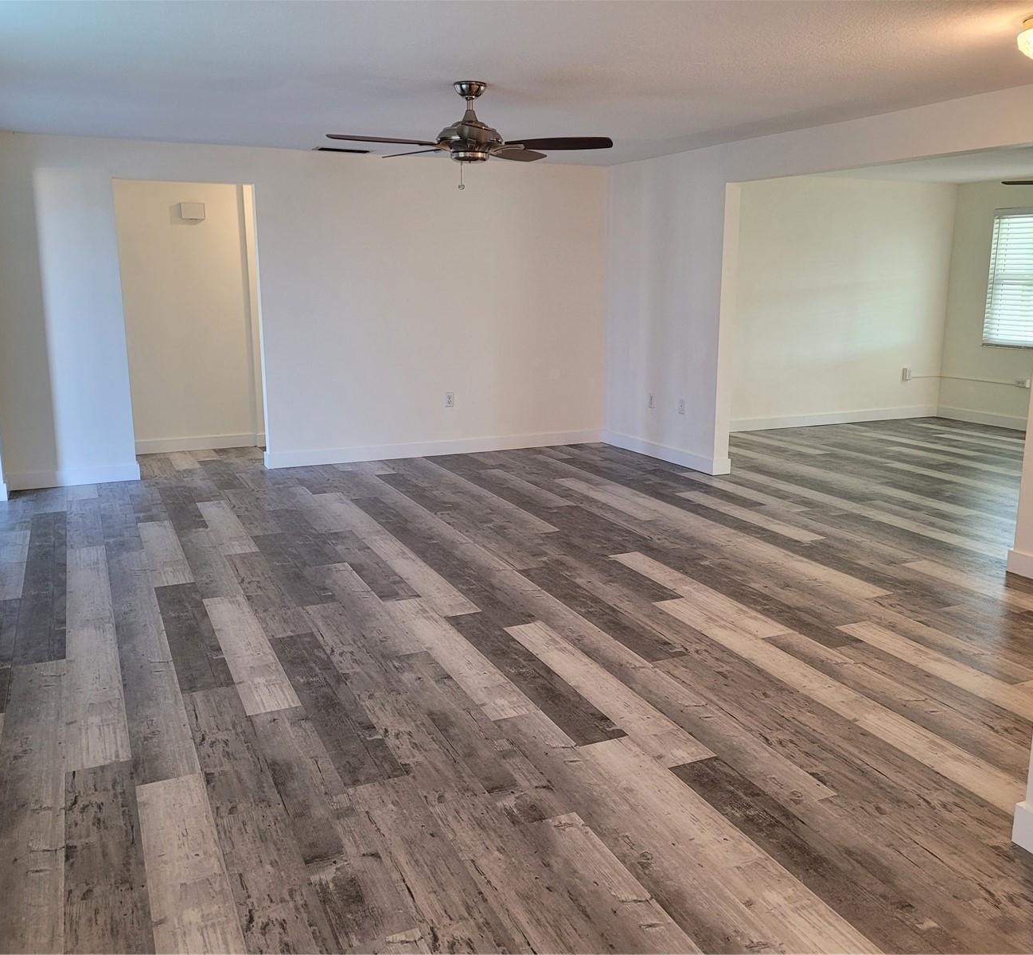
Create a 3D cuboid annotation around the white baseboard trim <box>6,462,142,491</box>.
[{"bbox_3d":[-3.022,-0.012,6.563,0.822,0.133,0.018,-5,13,-24],"label":"white baseboard trim"}]

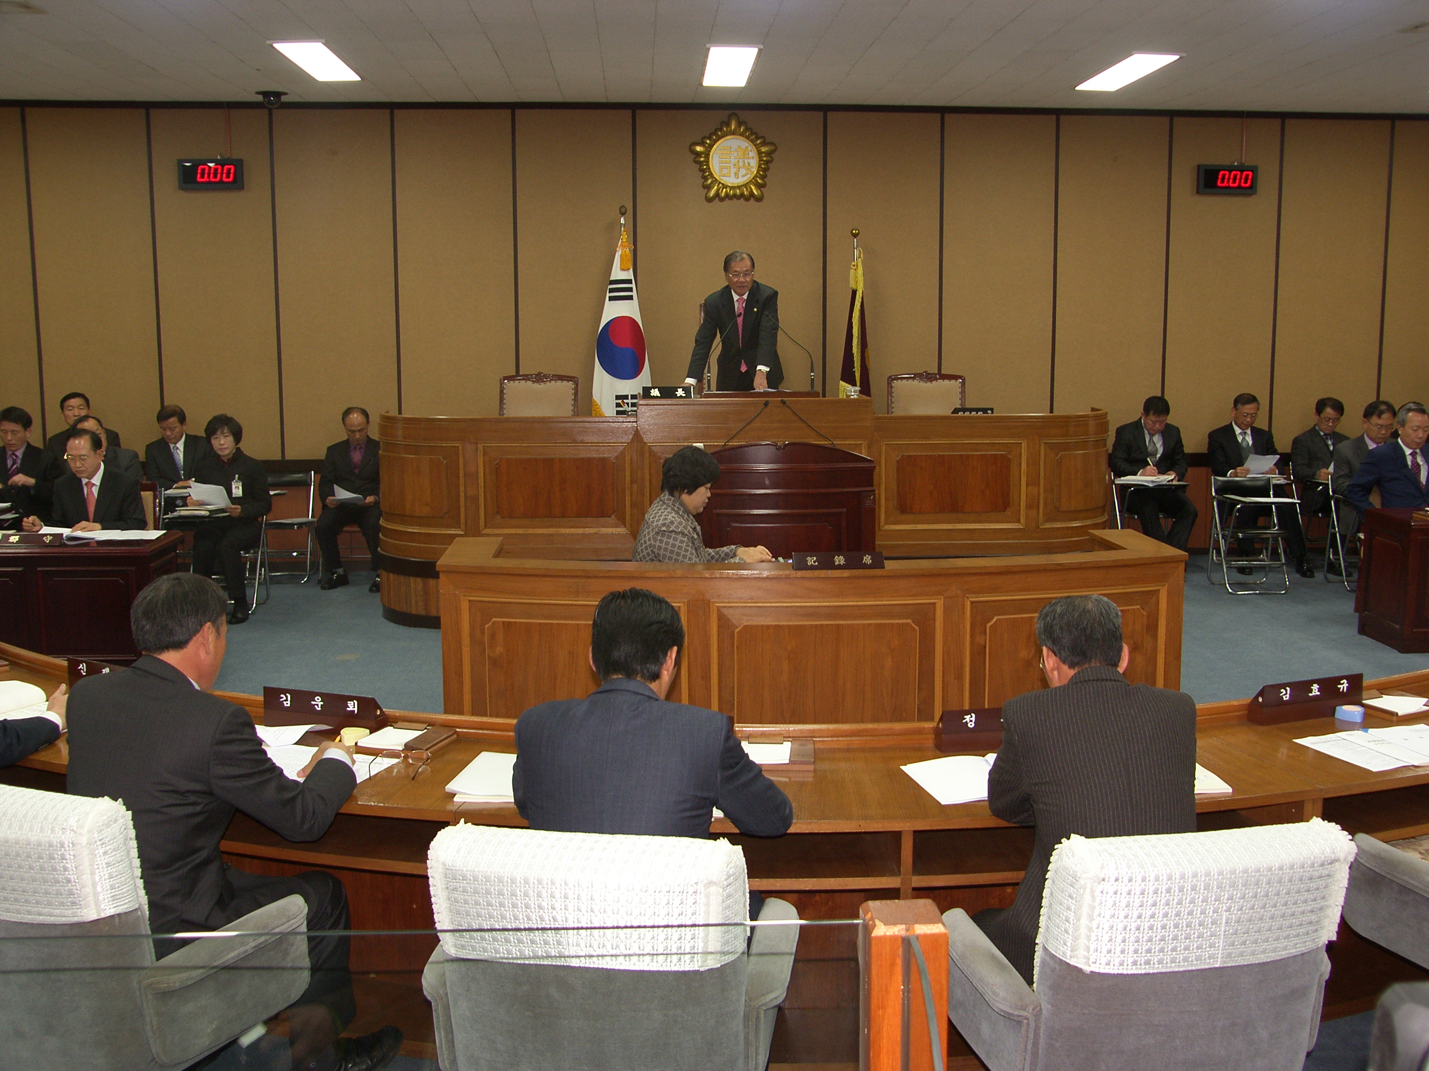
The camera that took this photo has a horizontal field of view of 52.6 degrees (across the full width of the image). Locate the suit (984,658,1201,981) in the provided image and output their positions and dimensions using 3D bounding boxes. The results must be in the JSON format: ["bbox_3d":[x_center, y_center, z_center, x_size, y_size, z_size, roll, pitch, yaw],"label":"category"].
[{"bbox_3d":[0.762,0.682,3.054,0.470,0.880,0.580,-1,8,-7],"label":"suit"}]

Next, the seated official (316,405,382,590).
[{"bbox_3d":[-2.607,-0.291,10.451,0.540,1.260,0.750,-1,8,-3],"label":"seated official"}]

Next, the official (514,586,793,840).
[{"bbox_3d":[-0.120,0.717,3.022,0.570,1.230,0.820,0,8,5],"label":"official"}]

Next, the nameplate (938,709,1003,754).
[{"bbox_3d":[0.716,0.486,3.662,0.335,0.100,0.080,-1,8,-8],"label":"nameplate"}]

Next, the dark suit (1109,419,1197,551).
[{"bbox_3d":[3.263,-0.319,10.805,0.620,1.070,0.680,-1,8,-8],"label":"dark suit"}]

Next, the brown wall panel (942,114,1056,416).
[{"bbox_3d":[2.182,-1.916,11.130,0.858,2.590,0.050,-1,8,-3],"label":"brown wall panel"}]

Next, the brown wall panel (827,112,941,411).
[{"bbox_3d":[1.290,-1.908,11.081,0.868,2.590,0.050,-1,8,-3],"label":"brown wall panel"}]

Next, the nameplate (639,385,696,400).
[{"bbox_3d":[-0.286,-0.869,8.761,0.315,0.078,0.075,-1,8,-3],"label":"nameplate"}]

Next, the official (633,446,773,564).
[{"bbox_3d":[-0.049,0.215,6.298,0.680,1.200,0.480,-1,8,-6],"label":"official"}]

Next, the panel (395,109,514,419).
[{"bbox_3d":[-1.955,-1.885,10.959,0.873,2.619,0.050,-1,8,-4],"label":"panel"}]

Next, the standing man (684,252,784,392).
[{"bbox_3d":[0.120,-0.935,8.930,0.600,1.620,0.600,-1,8,-3],"label":"standing man"}]

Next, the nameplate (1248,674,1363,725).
[{"bbox_3d":[1.557,0.426,3.794,0.326,0.107,0.055,-3,8,-20],"label":"nameplate"}]

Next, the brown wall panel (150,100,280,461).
[{"bbox_3d":[-3.724,-1.863,10.807,0.854,2.590,0.050,-1,8,-3],"label":"brown wall panel"}]

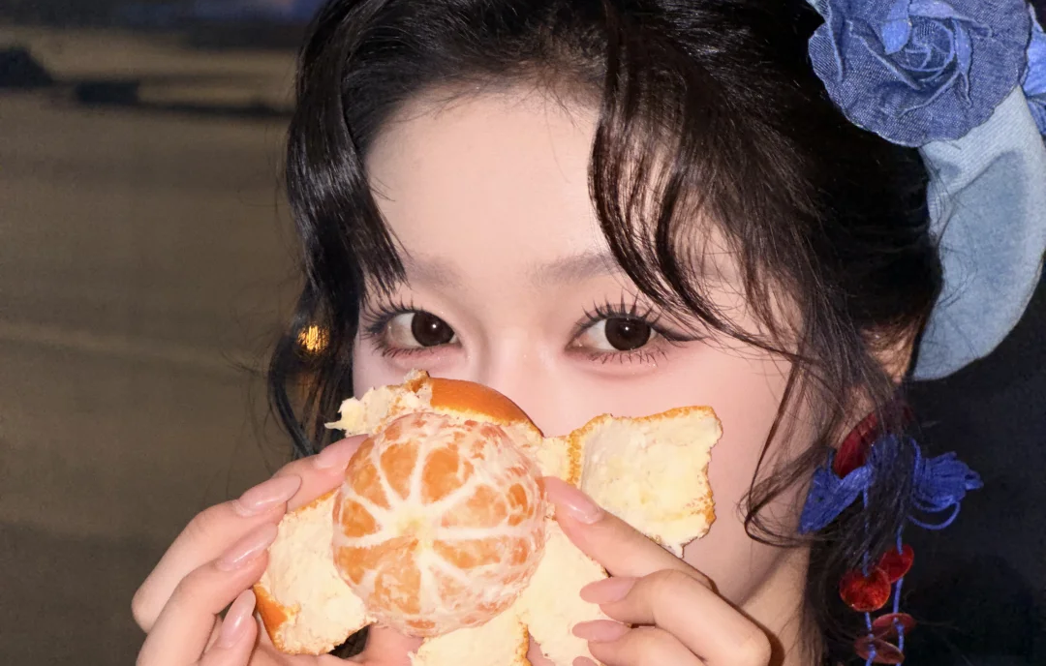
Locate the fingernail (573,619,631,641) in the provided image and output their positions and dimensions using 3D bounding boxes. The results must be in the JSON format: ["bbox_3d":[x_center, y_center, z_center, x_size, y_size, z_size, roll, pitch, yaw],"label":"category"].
[{"bbox_3d":[0.022,0.082,1.110,0.017,0.004,0.009,-3,45,18],"label":"fingernail"}]

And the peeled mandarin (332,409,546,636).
[{"bbox_3d":[-0.023,0.053,1.120,0.060,0.062,0.053,0,3,13],"label":"peeled mandarin"}]

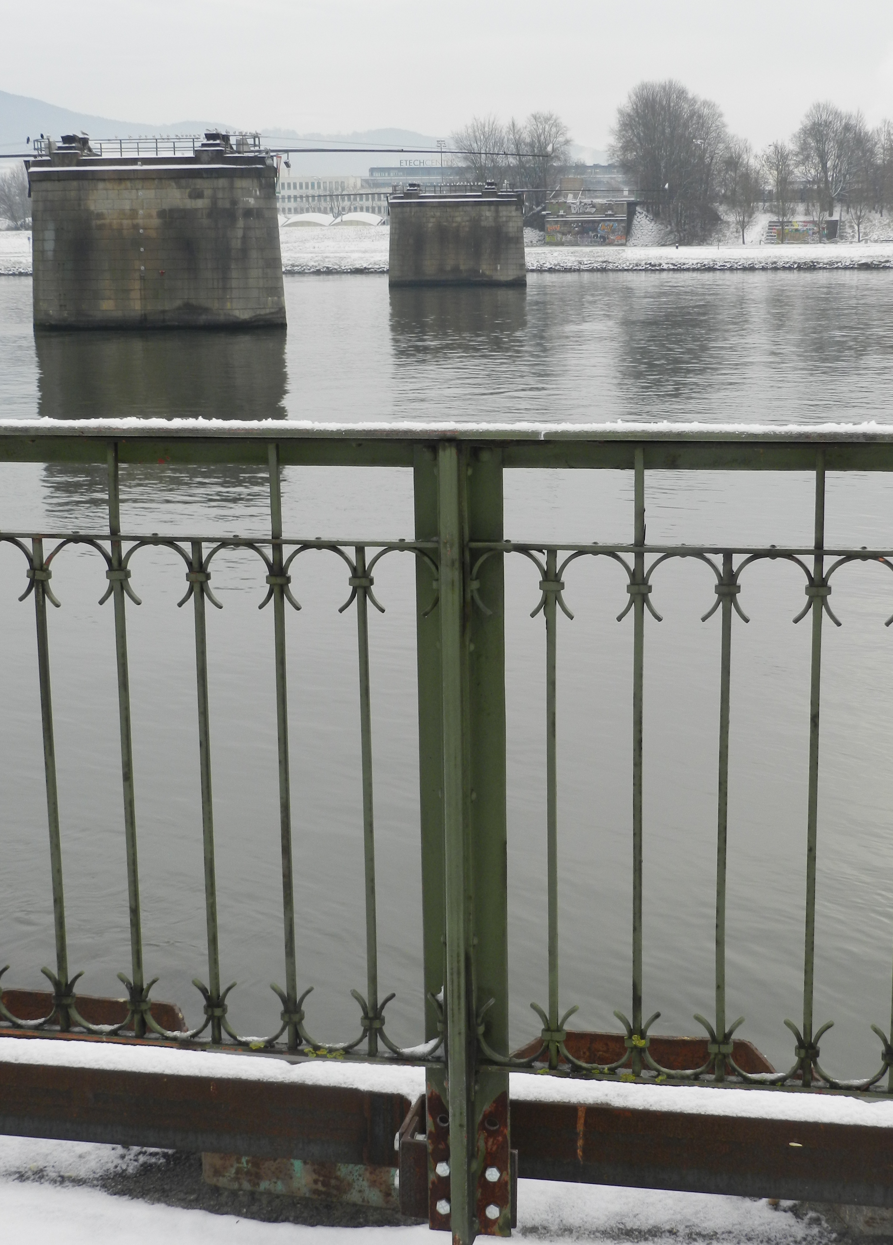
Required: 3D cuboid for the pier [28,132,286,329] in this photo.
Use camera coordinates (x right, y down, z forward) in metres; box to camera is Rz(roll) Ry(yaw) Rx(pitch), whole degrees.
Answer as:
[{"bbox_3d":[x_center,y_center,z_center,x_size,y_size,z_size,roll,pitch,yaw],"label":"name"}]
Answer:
[{"bbox_3d":[-13.997,-19.294,94.471,12.000,9.250,4.200,1,12,11],"label":"pier"}]

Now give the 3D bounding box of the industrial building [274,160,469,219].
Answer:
[{"bbox_3d":[-21.329,-123.201,550.000,58.093,19.926,32.000,-2,11,-7],"label":"industrial building"}]

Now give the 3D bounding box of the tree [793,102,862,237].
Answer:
[{"bbox_3d":[56.606,-67.436,283.000,9.637,18.992,10.000,-1,11,0],"label":"tree"}]

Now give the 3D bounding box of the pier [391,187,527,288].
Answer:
[{"bbox_3d":[1.058,-35.926,176.337,12.000,9.250,4.200,1,12,11],"label":"pier"}]

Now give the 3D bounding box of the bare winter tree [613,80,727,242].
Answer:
[{"bbox_3d":[33.257,-68.689,284.000,16.074,23.232,15.000,-1,11,0],"label":"bare winter tree"}]

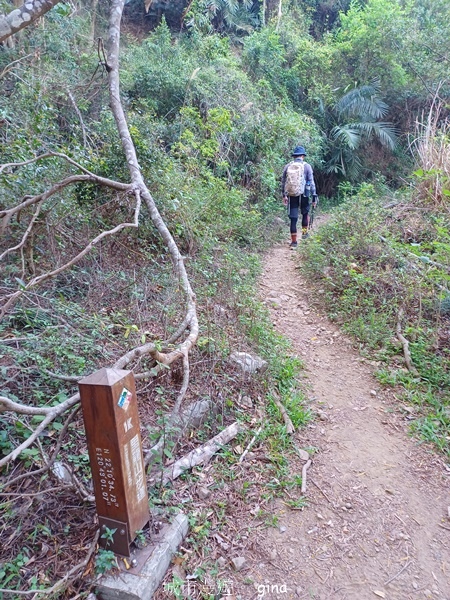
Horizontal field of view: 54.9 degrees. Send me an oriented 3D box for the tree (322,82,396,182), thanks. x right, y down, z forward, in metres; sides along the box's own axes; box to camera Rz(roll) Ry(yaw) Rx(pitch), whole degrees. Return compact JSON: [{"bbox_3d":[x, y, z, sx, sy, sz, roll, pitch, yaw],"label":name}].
[{"bbox_3d":[3.235,-4.035,10.500,1.550,2.100,1.500,-2,14,0],"label":"tree"}]

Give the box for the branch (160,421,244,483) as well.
[{"bbox_3d":[-0.115,0.862,2.452,0.571,0.075,0.080,-19,22,-41],"label":"branch"}]

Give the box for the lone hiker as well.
[{"bbox_3d":[1.295,-1.773,7.481,0.540,1.680,0.520,2,14,17],"label":"lone hiker"}]

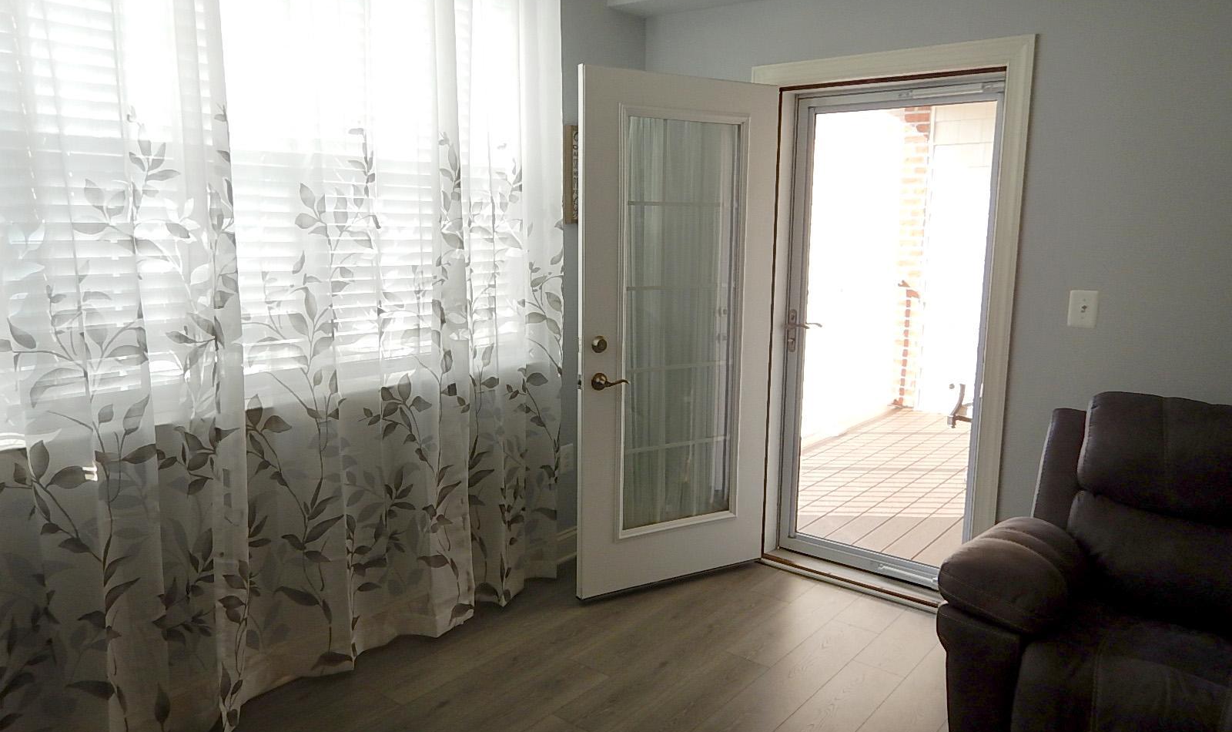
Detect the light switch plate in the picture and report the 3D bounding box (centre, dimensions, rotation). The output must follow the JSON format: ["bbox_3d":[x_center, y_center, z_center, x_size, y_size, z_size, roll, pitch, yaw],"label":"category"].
[{"bbox_3d":[1.576,-0.192,2.883,0.081,0.122,0.011,8,12,38],"label":"light switch plate"}]

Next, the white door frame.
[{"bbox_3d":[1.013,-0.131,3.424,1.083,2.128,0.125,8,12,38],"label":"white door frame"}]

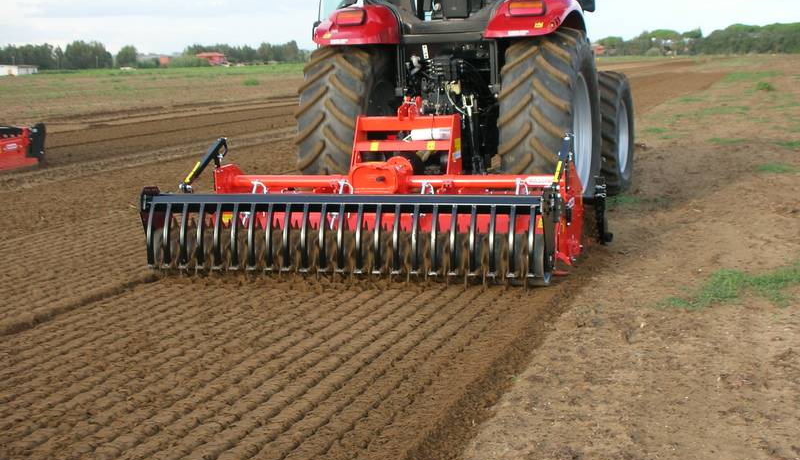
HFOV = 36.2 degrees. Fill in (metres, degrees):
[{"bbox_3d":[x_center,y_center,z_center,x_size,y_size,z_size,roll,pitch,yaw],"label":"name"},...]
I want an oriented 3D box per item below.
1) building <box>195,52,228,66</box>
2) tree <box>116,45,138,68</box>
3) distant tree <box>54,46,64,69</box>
[{"bbox_3d":[-61.556,-55.678,400.000,11.000,4.700,9.000,-3,8,-9],"label":"building"},{"bbox_3d":[-77.863,-49.575,350.000,6.200,6.900,6.200,-3,8,-13],"label":"tree"},{"bbox_3d":[-102.853,-52.106,370.000,3.200,6.700,3.200,-4,8,-16],"label":"distant tree"}]

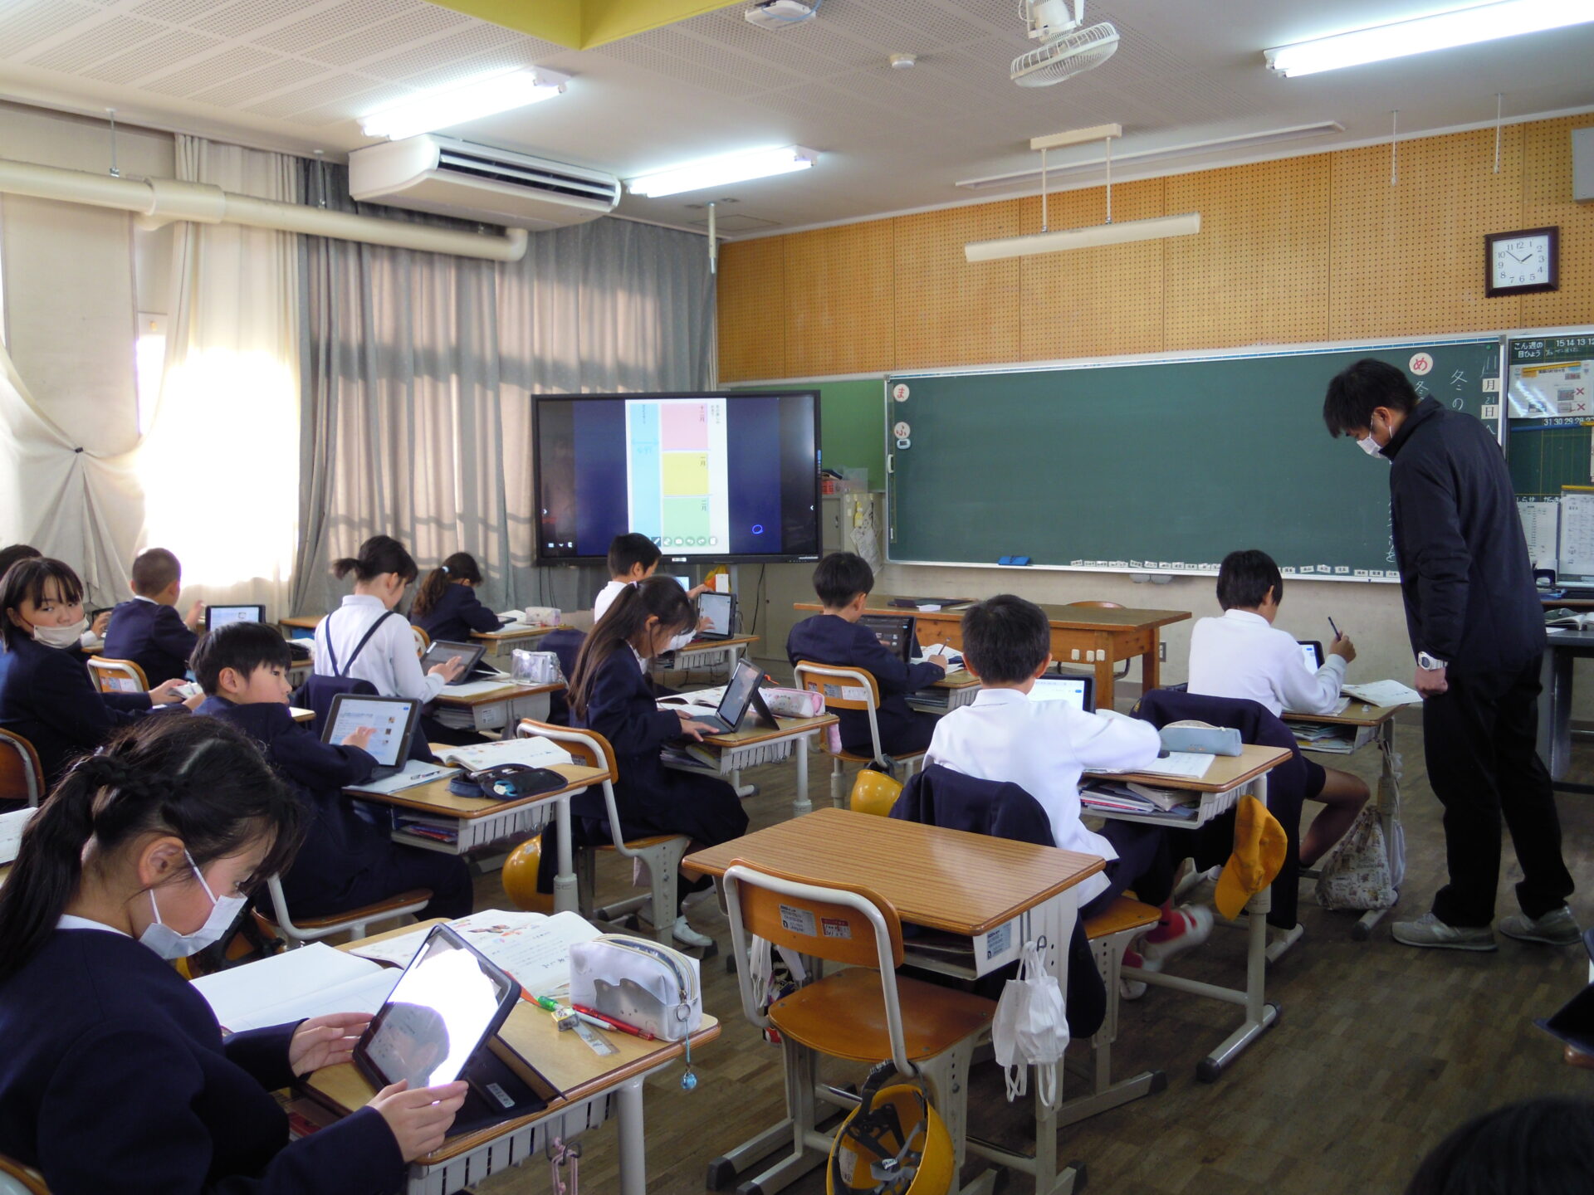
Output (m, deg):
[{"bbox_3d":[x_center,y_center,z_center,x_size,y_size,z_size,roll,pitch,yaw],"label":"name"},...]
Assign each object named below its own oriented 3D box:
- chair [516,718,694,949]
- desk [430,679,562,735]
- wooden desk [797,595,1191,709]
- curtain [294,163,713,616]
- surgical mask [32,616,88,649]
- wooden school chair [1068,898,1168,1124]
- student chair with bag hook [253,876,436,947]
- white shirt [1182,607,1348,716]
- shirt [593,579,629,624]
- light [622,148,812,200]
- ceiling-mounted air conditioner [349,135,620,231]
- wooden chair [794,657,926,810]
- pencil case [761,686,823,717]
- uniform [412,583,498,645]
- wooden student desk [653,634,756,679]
[{"bbox_3d":[-0.468,0.683,3.572,0.390,0.710,0.460,4,8,38],"label":"chair"},{"bbox_3d":[-1.158,0.611,4.521,0.650,0.640,0.440,4,7,39],"label":"desk"},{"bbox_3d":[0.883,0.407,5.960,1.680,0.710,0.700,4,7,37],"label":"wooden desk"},{"bbox_3d":[-1.516,-1.010,7.731,0.150,2.600,3.050,4,8,38],"label":"curtain"},{"bbox_3d":[-1.946,0.094,3.400,0.070,0.085,0.140,-5,9,36],"label":"surgical mask"},{"bbox_3d":[0.540,0.744,2.835,0.400,0.710,0.460,4,8,38],"label":"wooden school chair"},{"bbox_3d":[-1.110,0.749,3.000,0.400,0.720,0.460,4,8,38],"label":"student chair with bag hook"},{"bbox_3d":[1.344,0.236,3.710,0.420,0.440,0.420,3,7,38],"label":"white shirt"},{"bbox_3d":[-0.668,0.182,5.258,0.400,0.480,0.420,4,8,38],"label":"shirt"},{"bbox_3d":[-0.436,-2.351,7.196,1.250,0.095,0.230,3,7,36],"label":"light"},{"bbox_3d":[-1.527,-2.066,6.540,0.640,0.235,1.260,4,8,38],"label":"ceiling-mounted air conditioner"},{"bbox_3d":[0.266,0.566,4.566,0.390,0.710,0.460,4,8,38],"label":"wooden chair"},{"bbox_3d":[-0.018,0.310,3.850,0.210,0.075,0.070,3,7,38],"label":"pencil case"},{"bbox_3d":[-1.530,0.176,5.732,0.380,0.490,0.420,4,8,38],"label":"uniform"},{"bbox_3d":[-0.578,0.504,5.629,0.650,0.670,0.450,4,7,39],"label":"wooden student desk"}]

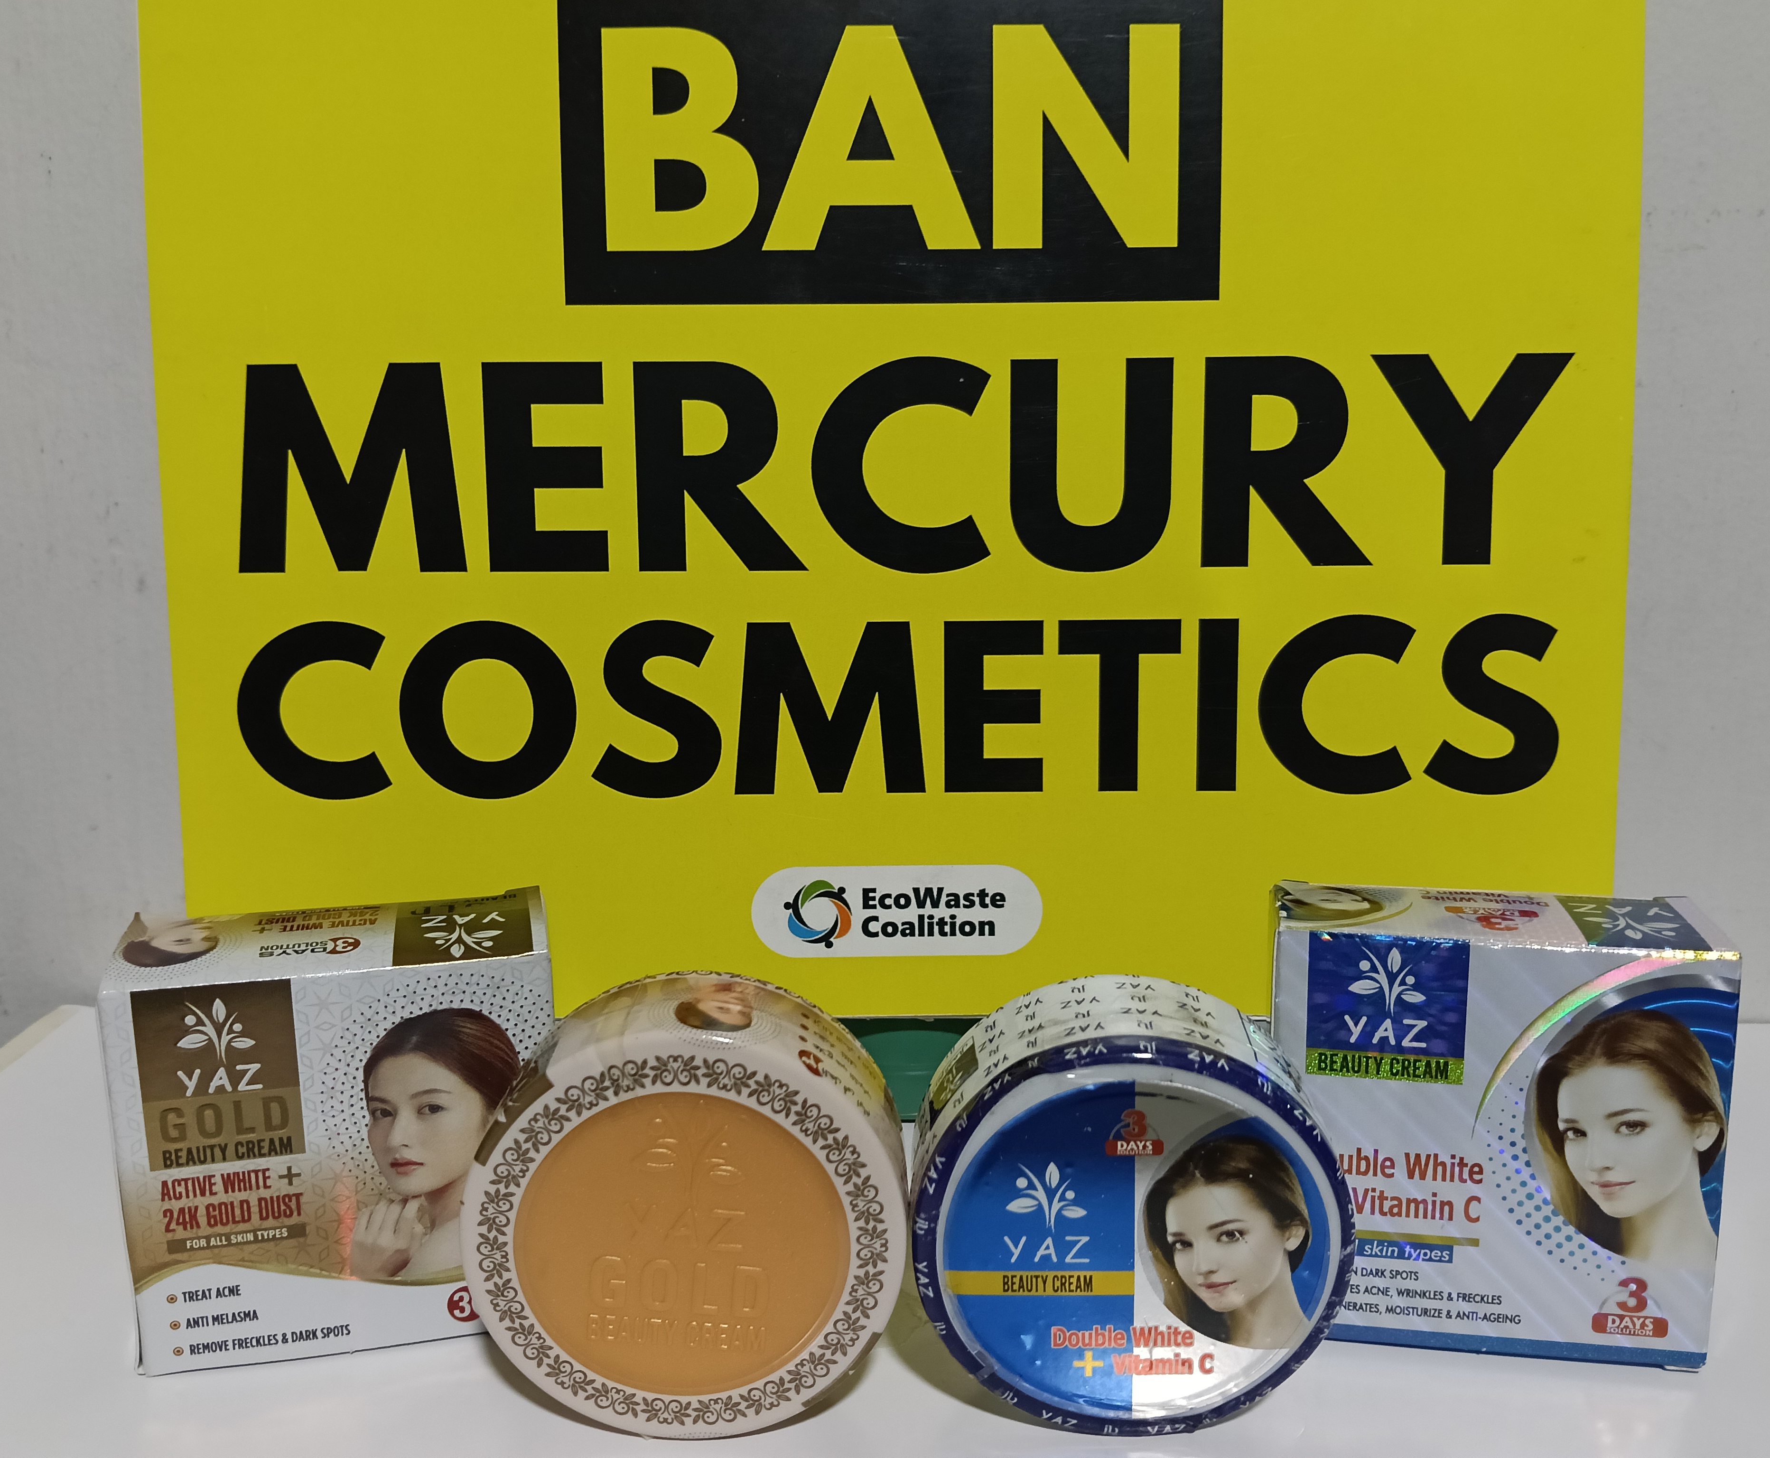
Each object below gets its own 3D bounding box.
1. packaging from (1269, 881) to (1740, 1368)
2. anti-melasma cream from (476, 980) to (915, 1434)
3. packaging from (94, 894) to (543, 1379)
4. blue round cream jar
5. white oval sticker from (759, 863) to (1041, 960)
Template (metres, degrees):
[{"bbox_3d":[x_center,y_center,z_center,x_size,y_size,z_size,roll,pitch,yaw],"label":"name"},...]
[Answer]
[{"bbox_3d":[0.099,0.064,0.253,0.068,0.069,0.028,1,12,11],"label":"packaging"},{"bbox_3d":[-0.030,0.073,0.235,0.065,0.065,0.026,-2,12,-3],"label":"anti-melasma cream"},{"bbox_3d":[-0.090,0.068,0.260,0.067,0.067,0.029,-3,12,-11],"label":"packaging"},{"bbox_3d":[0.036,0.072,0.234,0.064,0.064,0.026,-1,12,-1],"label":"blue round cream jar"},{"bbox_3d":[0.003,0.040,0.332,0.064,0.021,0.001,0,6,1],"label":"white oval sticker"}]

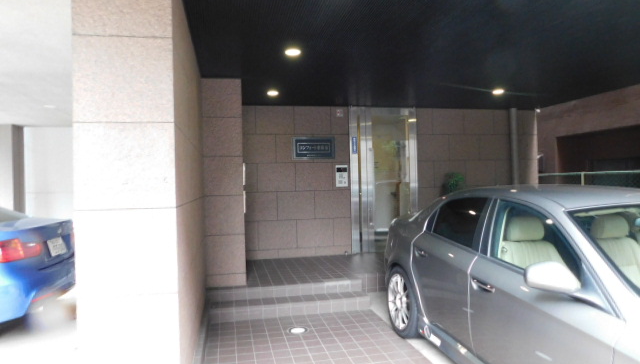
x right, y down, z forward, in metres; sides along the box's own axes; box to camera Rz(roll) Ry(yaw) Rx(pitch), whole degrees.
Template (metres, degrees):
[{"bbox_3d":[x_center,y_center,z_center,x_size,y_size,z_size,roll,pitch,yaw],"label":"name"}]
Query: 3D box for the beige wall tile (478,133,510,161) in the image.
[{"bbox_3d":[3.110,-0.614,7.569,0.596,0.449,0.030,-1,0,-12],"label":"beige wall tile"}]

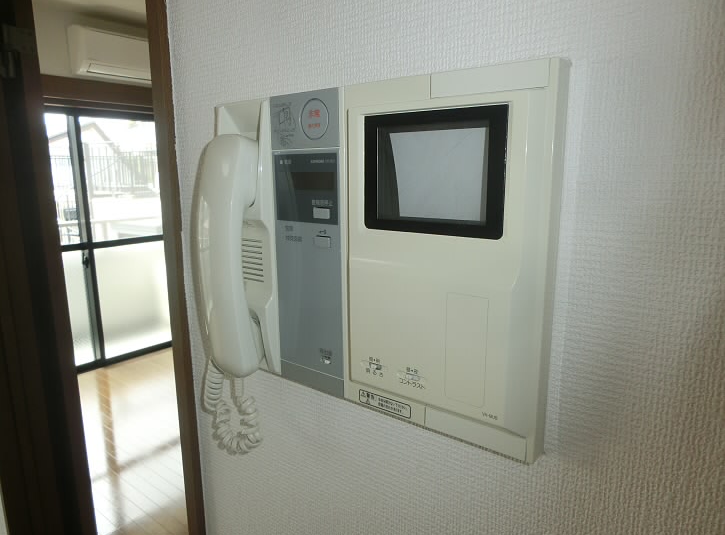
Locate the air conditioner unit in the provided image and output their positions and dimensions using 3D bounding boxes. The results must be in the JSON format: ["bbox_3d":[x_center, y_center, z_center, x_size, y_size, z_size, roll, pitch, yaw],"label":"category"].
[{"bbox_3d":[-1.628,-1.489,3.624,0.215,0.285,0.800,8,14,37],"label":"air conditioner unit"}]

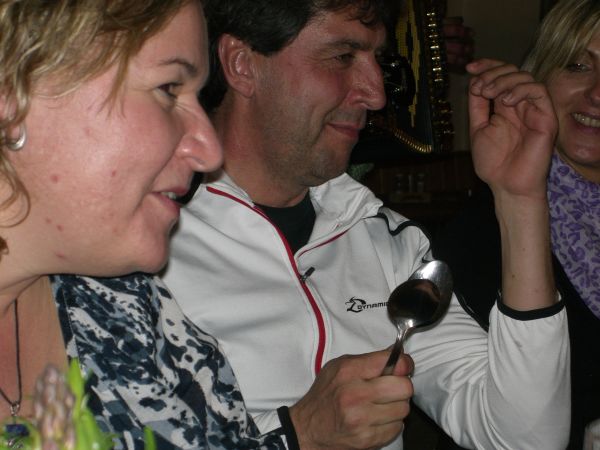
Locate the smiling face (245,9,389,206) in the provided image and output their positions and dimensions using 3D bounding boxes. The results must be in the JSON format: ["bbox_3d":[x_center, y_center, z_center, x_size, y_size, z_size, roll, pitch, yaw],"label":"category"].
[{"bbox_3d":[0.018,-0.116,1.860,0.140,0.190,0.150,8,2,20],"label":"smiling face"}]

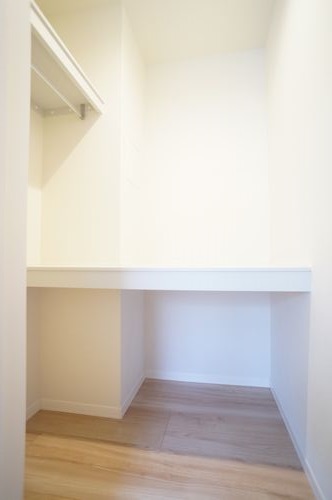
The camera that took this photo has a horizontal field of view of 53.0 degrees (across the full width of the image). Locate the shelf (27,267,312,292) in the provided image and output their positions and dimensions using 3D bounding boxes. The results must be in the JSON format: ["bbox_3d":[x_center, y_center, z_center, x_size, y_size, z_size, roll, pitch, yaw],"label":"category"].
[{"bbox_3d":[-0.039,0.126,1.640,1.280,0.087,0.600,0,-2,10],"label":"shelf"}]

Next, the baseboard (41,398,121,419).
[{"bbox_3d":[-0.499,0.929,1.950,0.499,0.055,0.016,0,-2,10],"label":"baseboard"}]

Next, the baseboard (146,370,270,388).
[{"bbox_3d":[0.296,0.948,2.430,0.903,0.055,0.016,0,-2,10],"label":"baseboard"}]

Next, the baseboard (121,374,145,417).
[{"bbox_3d":[-0.205,0.939,2.205,0.016,0.055,0.610,0,-2,10],"label":"baseboard"}]

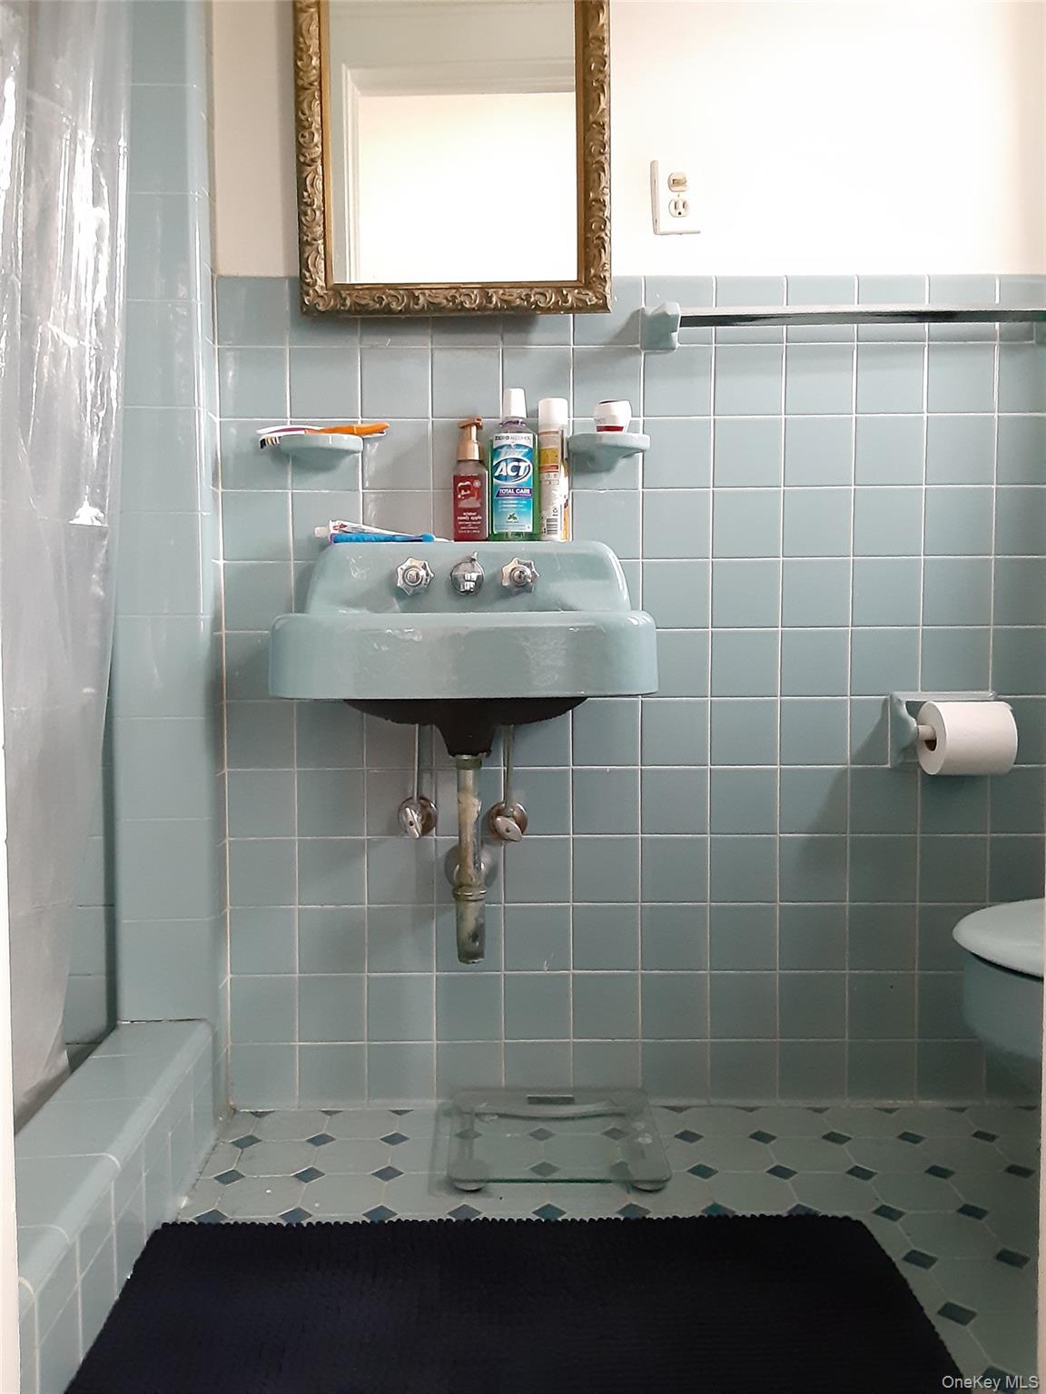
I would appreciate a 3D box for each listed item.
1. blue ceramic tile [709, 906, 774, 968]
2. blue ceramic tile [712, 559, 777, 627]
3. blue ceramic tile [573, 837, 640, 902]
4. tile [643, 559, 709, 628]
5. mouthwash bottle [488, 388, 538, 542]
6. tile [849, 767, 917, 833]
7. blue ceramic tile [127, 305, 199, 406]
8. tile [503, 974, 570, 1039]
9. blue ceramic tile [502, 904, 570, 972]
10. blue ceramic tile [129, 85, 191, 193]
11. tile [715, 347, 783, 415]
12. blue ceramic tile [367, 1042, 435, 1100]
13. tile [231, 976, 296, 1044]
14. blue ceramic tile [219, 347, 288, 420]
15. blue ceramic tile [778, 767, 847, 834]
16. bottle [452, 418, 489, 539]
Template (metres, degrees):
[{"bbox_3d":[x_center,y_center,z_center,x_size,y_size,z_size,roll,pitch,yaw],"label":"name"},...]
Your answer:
[{"bbox_3d":[0.351,0.384,1.744,0.108,0.108,0.010,0,3,0],"label":"blue ceramic tile"},{"bbox_3d":[0.348,-0.162,1.706,0.107,0.107,0.010,0,3,0],"label":"blue ceramic tile"},{"bbox_3d":[0.133,0.275,1.740,0.108,0.108,0.009,0,3,0],"label":"blue ceramic tile"},{"bbox_3d":[0.241,-0.162,1.713,0.108,0.108,0.010,0,3,0],"label":"tile"},{"bbox_3d":[-0.012,-0.351,1.648,0.075,0.231,0.052,0,3,4],"label":"mouthwash bottle"},{"bbox_3d":[0.569,0.165,1.723,0.107,0.107,0.010,0,3,0],"label":"tile"},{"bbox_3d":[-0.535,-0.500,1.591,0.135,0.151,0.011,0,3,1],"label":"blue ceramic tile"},{"bbox_3d":[0.024,0.498,1.747,0.108,0.108,0.010,0,3,0],"label":"tile"},{"bbox_3d":[0.021,0.387,1.740,0.108,0.108,0.009,0,3,1],"label":"blue ceramic tile"},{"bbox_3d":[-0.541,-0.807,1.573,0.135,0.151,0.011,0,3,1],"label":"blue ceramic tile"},{"bbox_3d":[0.347,-0.490,1.687,0.107,0.107,0.010,0,3,0],"label":"tile"},{"bbox_3d":[-0.197,0.607,1.764,0.108,0.099,0.009,0,3,0],"label":"blue ceramic tile"},{"bbox_3d":[-0.418,0.503,1.756,0.108,0.108,0.009,0,3,0],"label":"tile"},{"bbox_3d":[-0.421,-0.490,1.701,0.108,0.108,0.009,0,3,0],"label":"blue ceramic tile"},{"bbox_3d":[0.463,0.166,1.730,0.108,0.108,0.010,0,3,0],"label":"blue ceramic tile"},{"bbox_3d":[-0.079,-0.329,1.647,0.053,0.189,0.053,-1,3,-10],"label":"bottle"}]

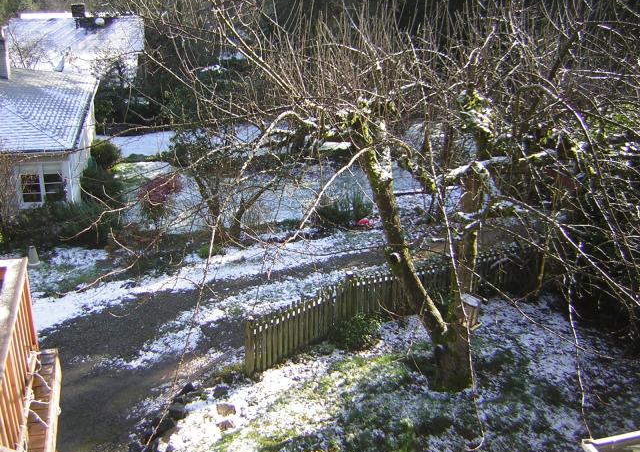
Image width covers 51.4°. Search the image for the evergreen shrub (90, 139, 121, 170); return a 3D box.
[{"bbox_3d":[-8.246,-2.752,25.608,1.029,1.194,1.029,1,18,0],"label":"evergreen shrub"}]

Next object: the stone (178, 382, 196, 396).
[{"bbox_3d":[-2.166,2.674,10.886,0.284,0.190,0.227,1,18,0],"label":"stone"}]

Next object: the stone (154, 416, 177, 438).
[{"bbox_3d":[-2.294,2.974,9.826,0.338,0.288,0.270,1,18,0],"label":"stone"}]

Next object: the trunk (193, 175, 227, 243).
[{"bbox_3d":[-2.942,-0.464,17.999,0.830,1.860,0.500,1,18,0],"label":"trunk"}]

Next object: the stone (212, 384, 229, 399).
[{"bbox_3d":[-1.620,2.694,10.837,0.255,0.200,0.204,1,18,0],"label":"stone"}]

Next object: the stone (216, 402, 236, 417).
[{"bbox_3d":[-1.460,2.866,10.398,0.306,0.159,0.245,1,18,0],"label":"stone"}]

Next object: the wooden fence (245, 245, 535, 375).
[{"bbox_3d":[1.652,1.424,13.432,7.327,1.030,0.757,-10,22,-30],"label":"wooden fence"}]

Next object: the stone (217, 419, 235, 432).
[{"bbox_3d":[-1.419,2.997,10.000,0.265,0.164,0.212,1,18,0],"label":"stone"}]

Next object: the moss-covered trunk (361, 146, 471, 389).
[{"bbox_3d":[1.638,0.680,10.974,1.950,4.000,0.850,1,18,0],"label":"moss-covered trunk"}]

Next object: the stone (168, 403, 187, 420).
[{"bbox_3d":[-2.191,2.853,10.240,0.265,0.258,0.212,1,18,0],"label":"stone"}]

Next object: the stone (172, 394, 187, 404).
[{"bbox_3d":[-2.251,2.780,10.668,0.216,0.123,0.173,1,18,0],"label":"stone"}]

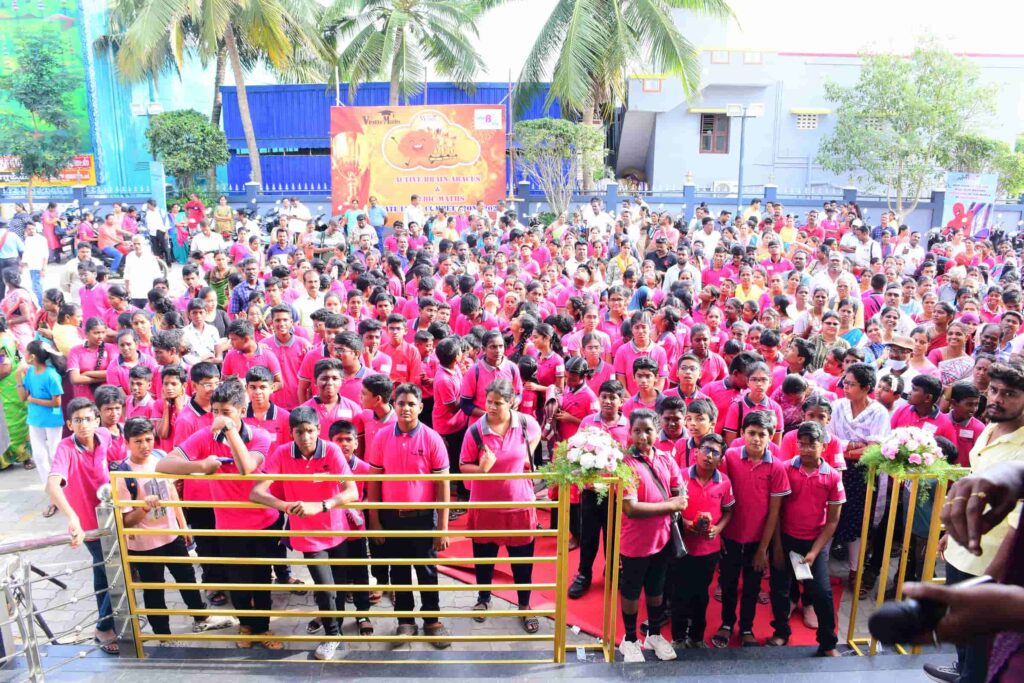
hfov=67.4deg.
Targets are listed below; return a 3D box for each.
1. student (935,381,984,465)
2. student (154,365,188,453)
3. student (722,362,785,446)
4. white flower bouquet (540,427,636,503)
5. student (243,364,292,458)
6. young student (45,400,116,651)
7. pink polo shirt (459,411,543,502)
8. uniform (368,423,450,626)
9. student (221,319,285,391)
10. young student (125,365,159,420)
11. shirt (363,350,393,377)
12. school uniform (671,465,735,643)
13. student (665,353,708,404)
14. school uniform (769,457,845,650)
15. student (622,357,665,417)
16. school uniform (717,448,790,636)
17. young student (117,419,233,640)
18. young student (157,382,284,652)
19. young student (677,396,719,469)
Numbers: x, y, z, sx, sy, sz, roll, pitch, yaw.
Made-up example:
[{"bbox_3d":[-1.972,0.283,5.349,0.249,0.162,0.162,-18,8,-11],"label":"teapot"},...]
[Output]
[{"bbox_3d":[2.820,0.954,4.979,0.420,1.460,0.300,-2,14,-8],"label":"student"},{"bbox_3d":[-2.290,0.865,5.350,0.420,1.460,0.340,-1,14,-5],"label":"student"},{"bbox_3d":[1.620,0.857,5.363,0.430,1.470,0.300,0,13,0],"label":"student"},{"bbox_3d":[0.378,0.612,3.844,0.460,0.280,0.400,0,13,0],"label":"white flower bouquet"},{"bbox_3d":[-1.427,0.878,4.523,0.440,1.510,0.280,-3,14,-14],"label":"student"},{"bbox_3d":[-2.450,1.041,4.443,0.420,1.541,0.460,-4,14,-17],"label":"young student"},{"bbox_3d":[-0.061,0.712,4.461,0.480,0.630,0.320,0,14,2],"label":"pink polo shirt"},{"bbox_3d":[-0.556,1.032,4.231,0.440,1.245,0.270,-1,13,-3],"label":"uniform"},{"bbox_3d":[-1.758,0.640,5.289,0.460,1.620,0.310,-2,13,-8],"label":"student"},{"bbox_3d":[-2.322,0.835,4.924,0.400,1.410,0.260,2,13,9],"label":"young student"},{"bbox_3d":[-1.086,0.335,6.113,0.380,0.560,0.230,1,14,3],"label":"shirt"},{"bbox_3d":[1.032,1.160,4.189,0.380,1.055,0.260,5,14,21],"label":"school uniform"},{"bbox_3d":[1.294,0.774,5.663,0.410,1.420,0.290,1,14,3],"label":"student"},{"bbox_3d":[1.686,1.189,4.367,0.420,1.170,0.340,5,15,19],"label":"school uniform"},{"bbox_3d":[0.932,0.819,5.365,0.420,1.480,0.290,2,14,8],"label":"student"},{"bbox_3d":[1.410,1.165,4.464,0.410,1.160,0.280,3,14,11],"label":"school uniform"},{"bbox_3d":[-1.946,1.079,4.481,0.540,1.410,0.400,-4,15,-17],"label":"young student"},{"bbox_3d":[-1.630,0.977,4.466,0.580,1.655,0.480,-1,14,-3],"label":"young student"},{"bbox_3d":[1.054,0.974,4.443,0.400,1.360,0.270,7,15,26],"label":"young student"}]

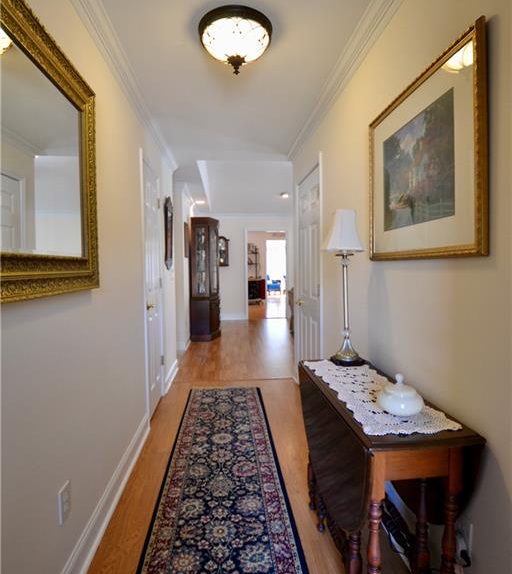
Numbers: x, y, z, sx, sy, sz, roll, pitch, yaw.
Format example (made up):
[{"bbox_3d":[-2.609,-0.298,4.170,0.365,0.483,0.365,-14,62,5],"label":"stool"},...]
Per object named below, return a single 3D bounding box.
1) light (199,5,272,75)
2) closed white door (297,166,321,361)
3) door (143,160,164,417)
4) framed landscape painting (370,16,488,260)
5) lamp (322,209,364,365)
[{"bbox_3d":[-0.098,-1.201,1.612,0.370,0.250,0.370,-1,3,-6],"label":"light"},{"bbox_3d":[0.499,0.006,2.962,0.040,2.030,0.750,-1,3,-6],"label":"closed white door"},{"bbox_3d":[-0.892,0.035,2.717,0.040,2.030,0.620,-1,3,-6],"label":"door"},{"bbox_3d":[0.581,-0.423,1.188,0.030,0.645,0.650,-1,3,-6],"label":"framed landscape painting"},{"bbox_3d":[0.459,0.003,1.639,0.205,0.765,0.205,-1,3,-6],"label":"lamp"}]

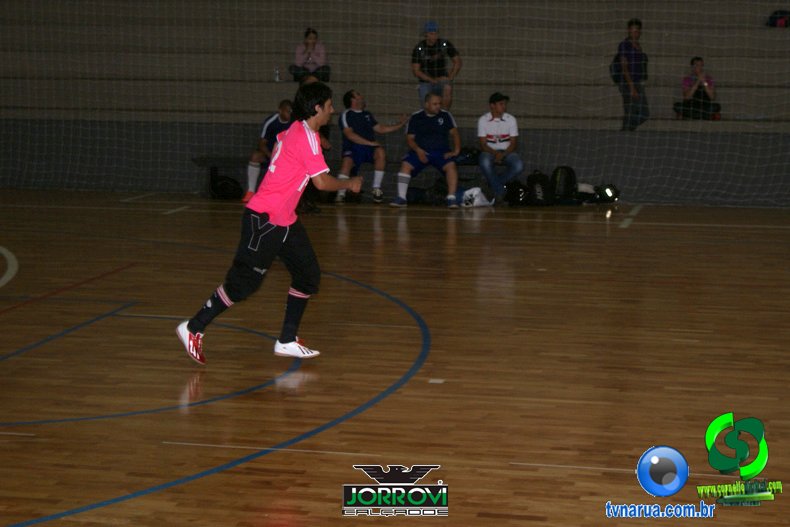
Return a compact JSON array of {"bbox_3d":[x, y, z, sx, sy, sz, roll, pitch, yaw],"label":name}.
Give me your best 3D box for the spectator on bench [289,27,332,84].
[{"bbox_3d":[-1.194,-2.900,22.982,0.530,0.850,0.620,1,7,5],"label":"spectator on bench"}]

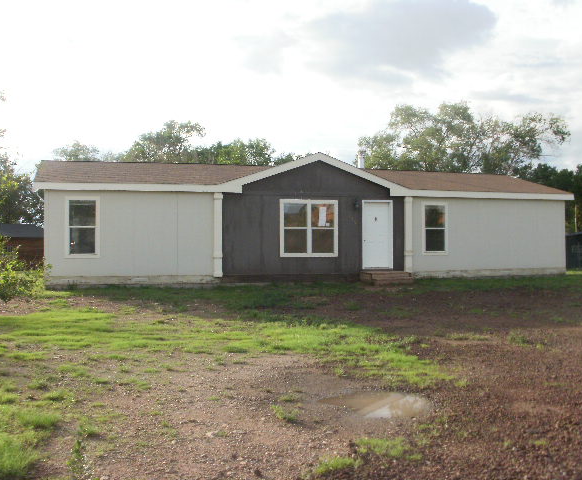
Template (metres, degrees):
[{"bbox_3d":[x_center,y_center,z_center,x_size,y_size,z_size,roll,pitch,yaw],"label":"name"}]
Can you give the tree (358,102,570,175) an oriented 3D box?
[{"bbox_3d":[11.639,-3.786,45.049,14.300,10.800,11.500,0,-1,15],"label":"tree"}]

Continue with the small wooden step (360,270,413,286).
[{"bbox_3d":[2.959,1.184,20.556,1.320,0.410,1.100,0,-1,-17],"label":"small wooden step"}]

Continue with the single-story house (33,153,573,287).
[{"bbox_3d":[0.366,-0.631,24.115,17.600,4.000,7.500,0,-1,-17],"label":"single-story house"}]

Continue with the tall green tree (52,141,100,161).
[{"bbox_3d":[-17.984,-3.107,56.045,5.800,9.900,5.800,0,-1,-6],"label":"tall green tree"}]

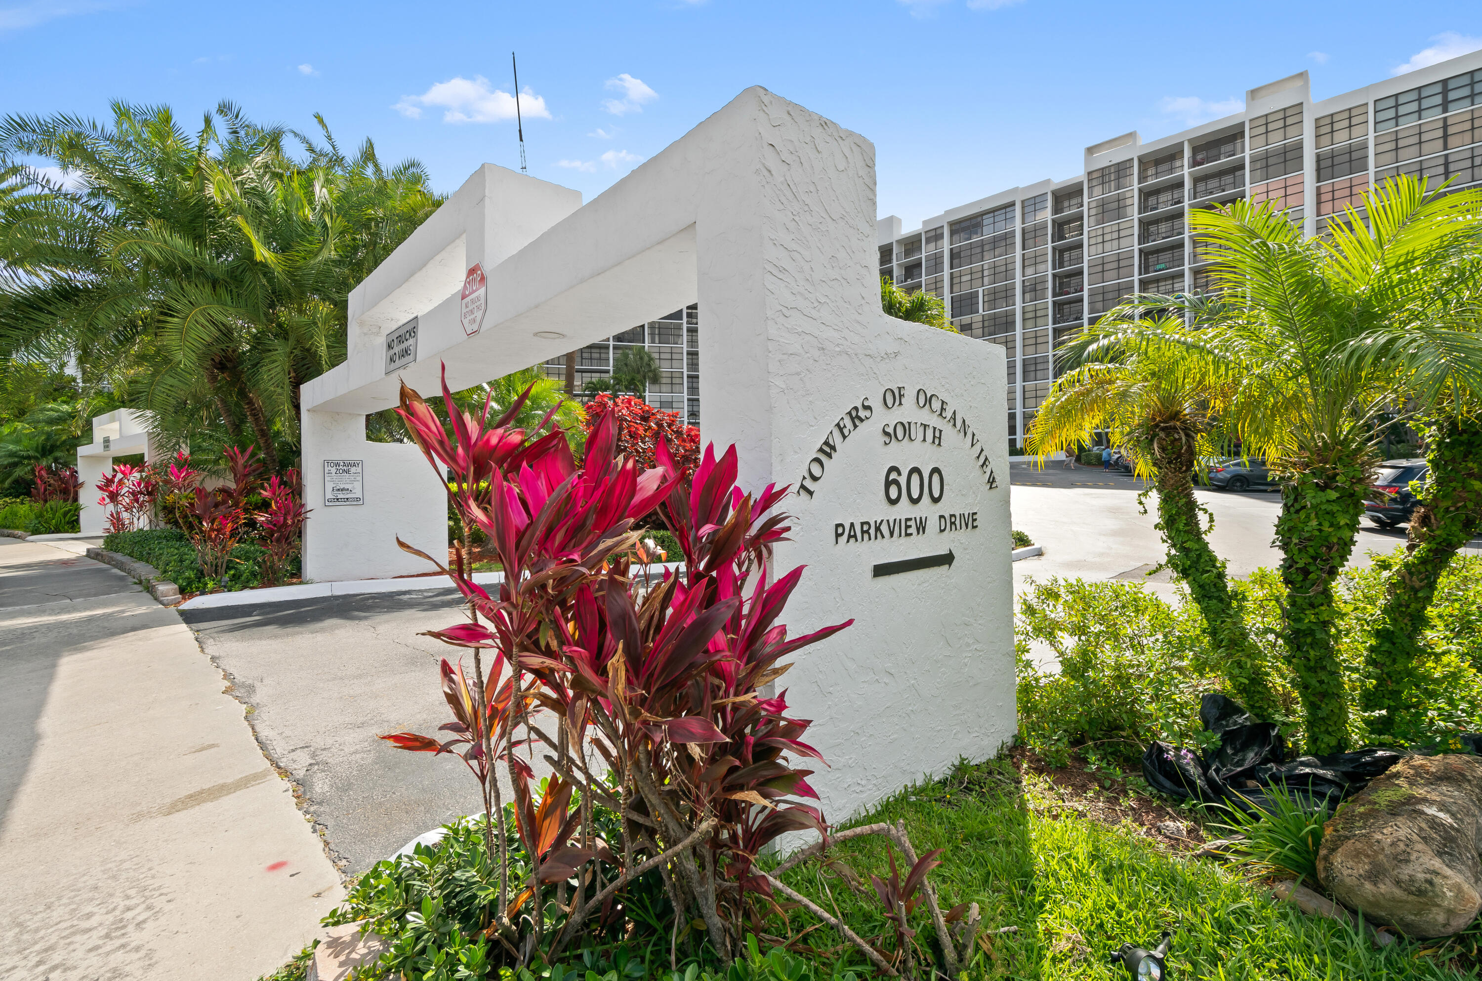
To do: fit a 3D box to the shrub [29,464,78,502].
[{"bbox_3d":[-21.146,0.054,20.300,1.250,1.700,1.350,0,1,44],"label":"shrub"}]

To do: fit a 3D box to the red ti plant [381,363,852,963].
[{"bbox_3d":[-0.369,0.509,1.970,1.330,1.700,1.020,-1,1,0],"label":"red ti plant"}]

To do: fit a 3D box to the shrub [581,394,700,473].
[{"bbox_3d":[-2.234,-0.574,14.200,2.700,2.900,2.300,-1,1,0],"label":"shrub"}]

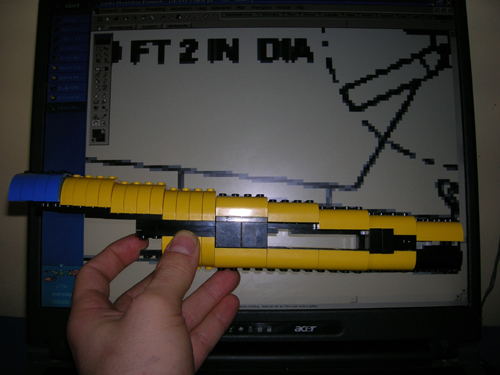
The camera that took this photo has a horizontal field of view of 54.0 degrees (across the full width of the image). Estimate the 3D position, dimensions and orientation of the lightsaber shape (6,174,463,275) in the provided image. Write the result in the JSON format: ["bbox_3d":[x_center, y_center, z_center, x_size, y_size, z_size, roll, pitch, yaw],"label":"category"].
[{"bbox_3d":[-0.005,0.024,0.328,0.289,0.060,0.048,2,-5,-1],"label":"lightsaber shape"}]

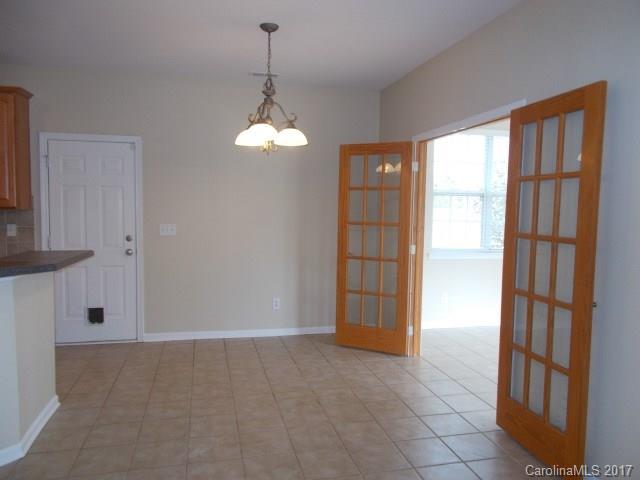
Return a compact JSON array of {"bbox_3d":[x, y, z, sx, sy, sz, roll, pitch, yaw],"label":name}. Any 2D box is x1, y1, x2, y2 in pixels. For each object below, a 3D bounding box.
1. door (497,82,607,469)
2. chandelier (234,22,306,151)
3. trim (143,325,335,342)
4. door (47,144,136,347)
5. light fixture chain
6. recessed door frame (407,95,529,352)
[{"bbox_3d":[1.275,0.235,2.727,0.042,2.035,0.755,0,4,-10],"label":"door"},{"bbox_3d":[-0.371,-1.091,3.518,0.540,0.930,0.540,0,4,-14],"label":"chandelier"},{"bbox_3d":[-0.652,1.016,5.257,2.395,0.086,0.018,0,4,-14],"label":"trim"},{"bbox_3d":[-2.257,0.042,4.824,0.800,2.030,0.045,0,4,-14],"label":"door"},{"bbox_3d":[-0.369,-1.349,3.509,0.030,0.325,0.030,0,4,-14],"label":"light fixture chain"},{"bbox_3d":[1.107,0.134,3.828,0.140,2.102,1.633,0,4,-14],"label":"recessed door frame"}]

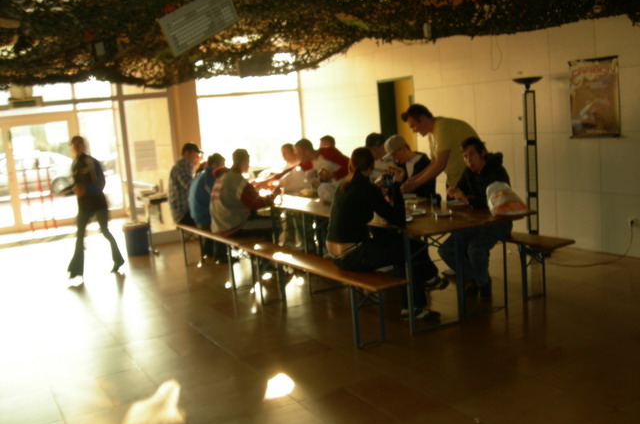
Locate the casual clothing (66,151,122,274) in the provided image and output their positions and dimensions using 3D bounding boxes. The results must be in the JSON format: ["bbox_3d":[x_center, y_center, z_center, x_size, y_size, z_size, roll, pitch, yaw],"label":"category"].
[{"bbox_3d":[-2.609,0.040,7.700,0.550,1.380,0.460,-8,8,-25],"label":"casual clothing"}]

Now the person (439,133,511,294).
[{"bbox_3d":[1.330,0.045,5.623,0.816,1.326,0.592,-10,9,-39],"label":"person"}]

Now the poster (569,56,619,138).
[{"bbox_3d":[2.782,-1.156,6.774,0.020,0.801,0.587,-8,8,-28],"label":"poster"}]

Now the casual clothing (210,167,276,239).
[{"bbox_3d":[-0.828,-0.111,6.875,0.740,0.740,0.550,-9,8,-28],"label":"casual clothing"}]

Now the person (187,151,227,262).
[{"bbox_3d":[-1.137,-0.004,7.576,0.796,1.336,0.530,-10,9,-35],"label":"person"}]

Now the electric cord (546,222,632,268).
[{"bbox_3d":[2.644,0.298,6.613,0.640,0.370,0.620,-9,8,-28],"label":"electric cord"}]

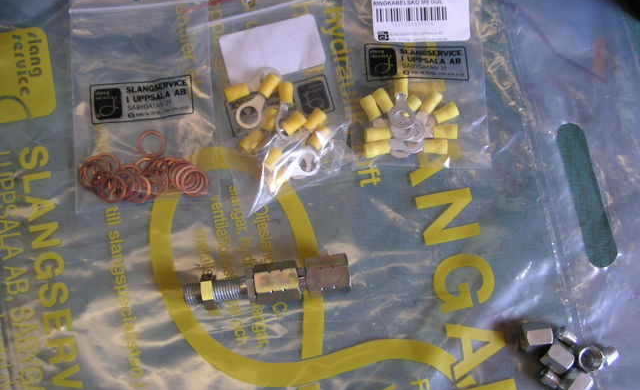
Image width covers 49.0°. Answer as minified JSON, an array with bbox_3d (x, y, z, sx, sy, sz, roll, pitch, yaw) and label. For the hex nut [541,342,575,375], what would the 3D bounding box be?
[{"bbox_3d":[0.129,0.088,0.381,0.014,0.014,0.016,35,84,4],"label":"hex nut"}]

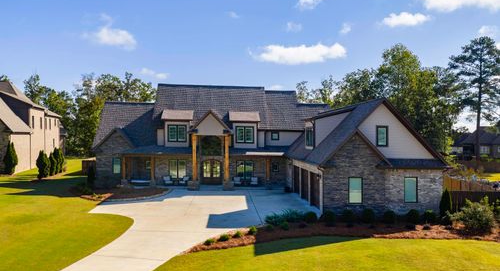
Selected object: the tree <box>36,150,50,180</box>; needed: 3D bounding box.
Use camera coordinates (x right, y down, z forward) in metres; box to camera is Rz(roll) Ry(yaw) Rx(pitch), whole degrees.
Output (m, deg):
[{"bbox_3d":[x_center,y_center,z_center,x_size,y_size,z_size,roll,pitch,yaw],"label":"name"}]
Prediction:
[{"bbox_3d":[-22.472,3.156,42.300,1.400,3.265,1.400,1,0,-5],"label":"tree"}]

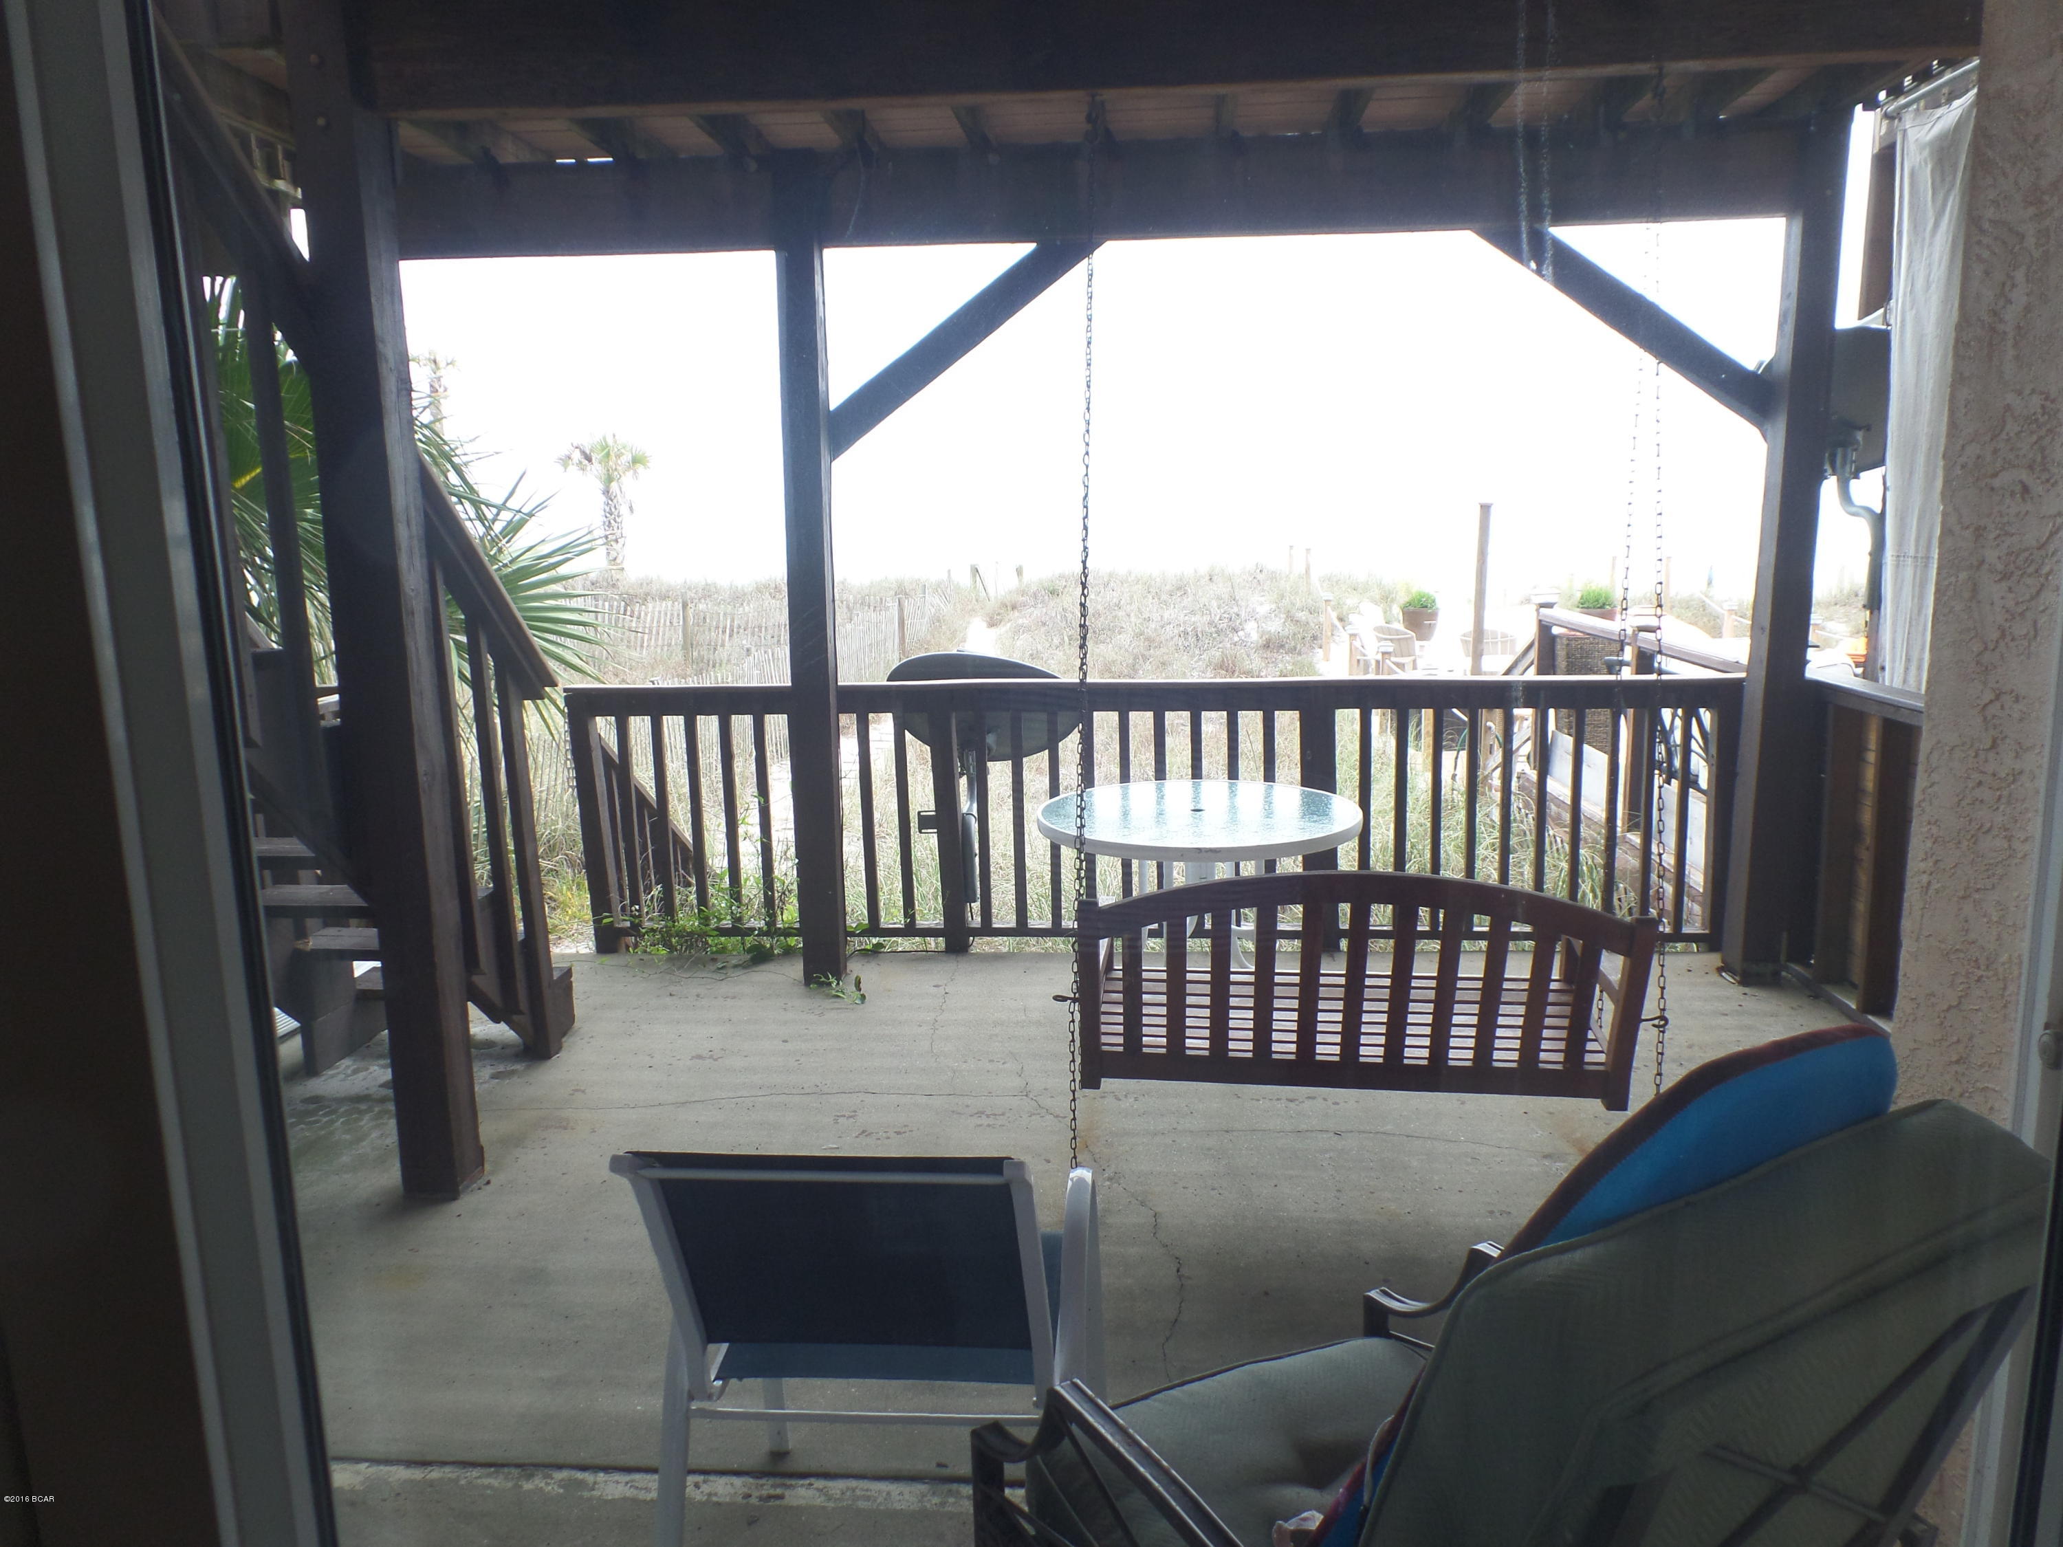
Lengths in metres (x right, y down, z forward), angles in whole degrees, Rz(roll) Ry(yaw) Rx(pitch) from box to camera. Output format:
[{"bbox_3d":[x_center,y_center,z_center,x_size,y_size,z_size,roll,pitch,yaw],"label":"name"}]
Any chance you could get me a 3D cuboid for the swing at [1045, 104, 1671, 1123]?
[{"bbox_3d":[0.769,-0.390,3.268,1.360,2.290,0.620,1,10,9],"label":"swing"}]

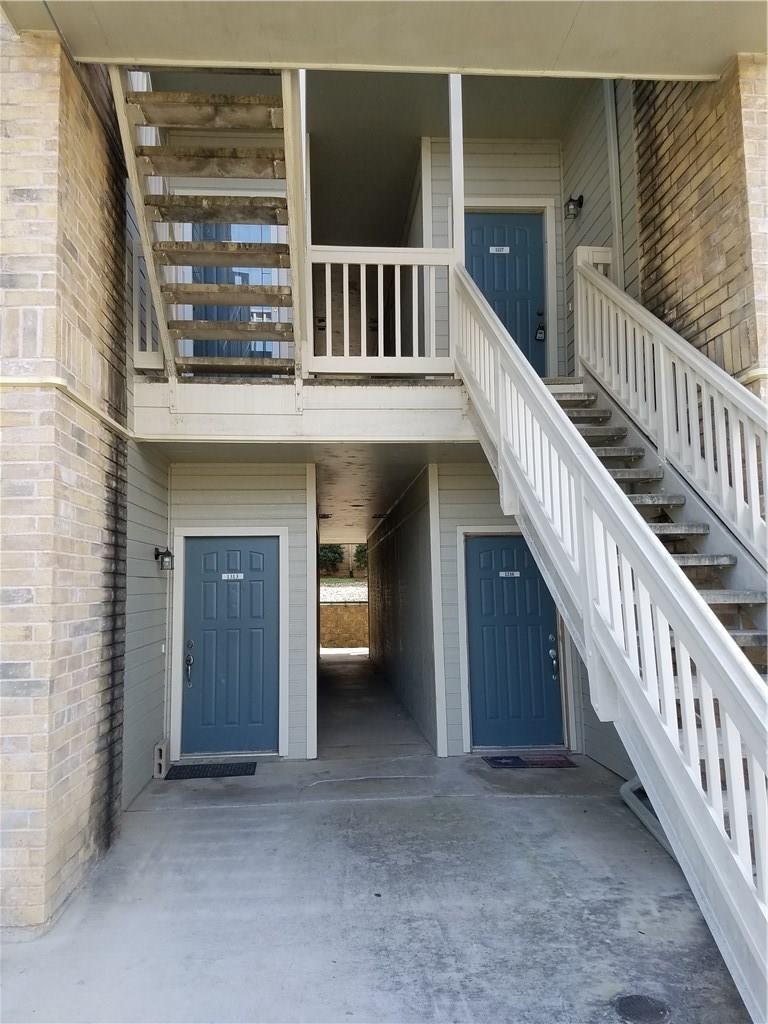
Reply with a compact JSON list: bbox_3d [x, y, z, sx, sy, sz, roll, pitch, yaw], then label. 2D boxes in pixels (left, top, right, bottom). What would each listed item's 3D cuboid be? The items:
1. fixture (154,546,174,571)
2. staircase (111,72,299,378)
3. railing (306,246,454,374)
[{"bbox_3d":[-1.892,0.403,6.658,0.162,0.208,0.125,0,-6,-4],"label":"fixture"},{"bbox_3d":[-1.143,-1.944,5.359,1.064,1.580,2.020,0,-6,-4],"label":"staircase"},{"bbox_3d":[-0.026,-1.668,6.425,1.234,1.081,0.100,0,-6,-4],"label":"railing"}]

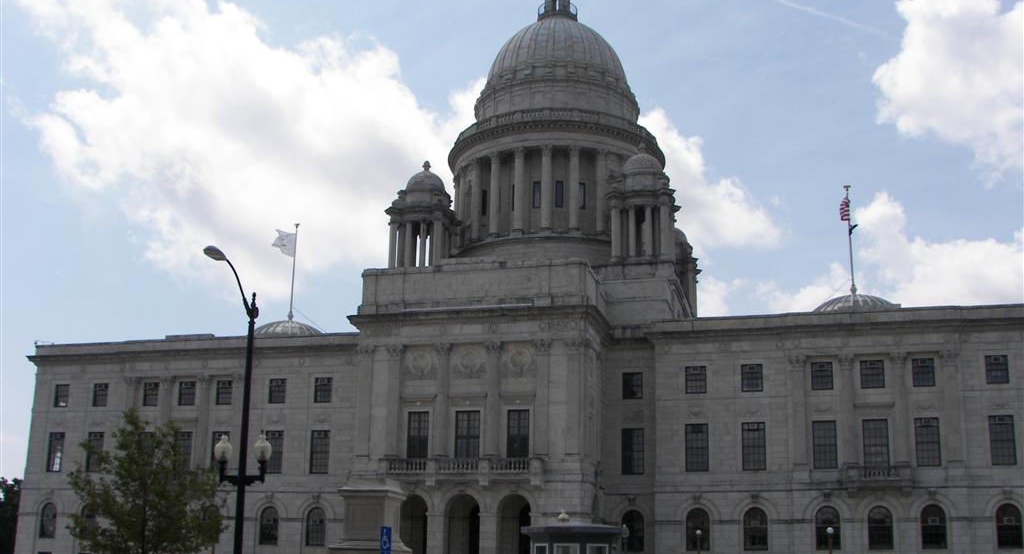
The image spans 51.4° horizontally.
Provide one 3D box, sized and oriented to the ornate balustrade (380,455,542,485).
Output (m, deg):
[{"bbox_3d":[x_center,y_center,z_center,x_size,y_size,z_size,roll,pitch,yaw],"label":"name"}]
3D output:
[{"bbox_3d":[-3.849,14.933,81.970,12.600,2.100,1.400,-3,-15,15],"label":"ornate balustrade"}]

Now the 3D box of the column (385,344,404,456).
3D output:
[{"bbox_3d":[-9.143,9.571,82.860,1.300,8.809,1.150,-3,-15,14],"label":"column"}]

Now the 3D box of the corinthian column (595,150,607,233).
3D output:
[{"bbox_3d":[9.126,-8.866,109.788,1.208,9.187,1.208,-3,-16,15],"label":"corinthian column"}]

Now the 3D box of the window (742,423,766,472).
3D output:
[{"bbox_3d":[20.205,14.122,88.726,1.950,4.140,0.300,-3,-15,15],"label":"window"}]

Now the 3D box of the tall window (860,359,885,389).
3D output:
[{"bbox_3d":[28.316,7.652,83.576,1.748,2.237,0.350,-3,-15,14],"label":"tall window"}]

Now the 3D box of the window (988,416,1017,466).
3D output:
[{"bbox_3d":[38.154,12.705,82.750,1.873,3.929,0.300,-3,-15,15],"label":"window"}]

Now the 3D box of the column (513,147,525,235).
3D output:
[{"bbox_3d":[0.701,-8.813,109.761,1.250,9.550,1.250,1,-14,0],"label":"column"}]

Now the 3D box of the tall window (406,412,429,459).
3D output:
[{"bbox_3d":[-7.417,12.668,84.398,1.745,3.938,0.403,-3,-16,15],"label":"tall window"}]

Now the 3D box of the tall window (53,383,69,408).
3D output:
[{"bbox_3d":[-44.618,11.798,105.632,1.692,2.300,0.403,-3,-16,15],"label":"tall window"}]

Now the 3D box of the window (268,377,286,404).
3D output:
[{"bbox_3d":[-21.215,10.358,96.338,1.656,2.237,0.350,-3,-15,14],"label":"window"}]

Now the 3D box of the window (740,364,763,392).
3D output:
[{"bbox_3d":[20.271,8.506,90.131,1.810,2.370,0.300,-3,-15,15],"label":"window"}]

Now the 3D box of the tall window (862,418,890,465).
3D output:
[{"bbox_3d":[28.987,13.225,84.686,1.950,4.000,0.300,-3,-14,14],"label":"tall window"}]

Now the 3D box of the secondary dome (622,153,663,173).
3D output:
[{"bbox_3d":[13.120,-11.268,106.659,4.028,2.193,4.028,-3,-16,15],"label":"secondary dome"}]

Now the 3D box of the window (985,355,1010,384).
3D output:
[{"bbox_3d":[38.099,7.273,83.628,1.692,2.300,0.403,-3,-16,15],"label":"window"}]

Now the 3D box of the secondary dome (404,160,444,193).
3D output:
[{"bbox_3d":[-8.887,-10.251,109.158,4.192,3.391,4.192,1,-15,0],"label":"secondary dome"}]

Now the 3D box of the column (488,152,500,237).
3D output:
[{"bbox_3d":[-1.811,-8.611,111.153,1.250,9.450,1.250,1,-14,0],"label":"column"}]

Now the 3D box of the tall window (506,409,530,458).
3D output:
[{"bbox_3d":[0.487,12.181,82.359,1.800,3.950,0.300,-3,-14,14],"label":"tall window"}]

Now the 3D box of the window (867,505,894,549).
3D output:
[{"bbox_3d":[28.841,19.645,83.346,1.864,3.418,0.300,-3,-15,15],"label":"window"}]

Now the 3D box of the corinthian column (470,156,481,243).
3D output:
[{"bbox_3d":[-3.877,-8.232,113.115,1.100,9.200,1.100,1,-15,0],"label":"corinthian column"}]

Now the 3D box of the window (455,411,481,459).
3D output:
[{"bbox_3d":[-3.498,12.444,83.711,2.100,3.700,0.300,-3,-15,15],"label":"window"}]

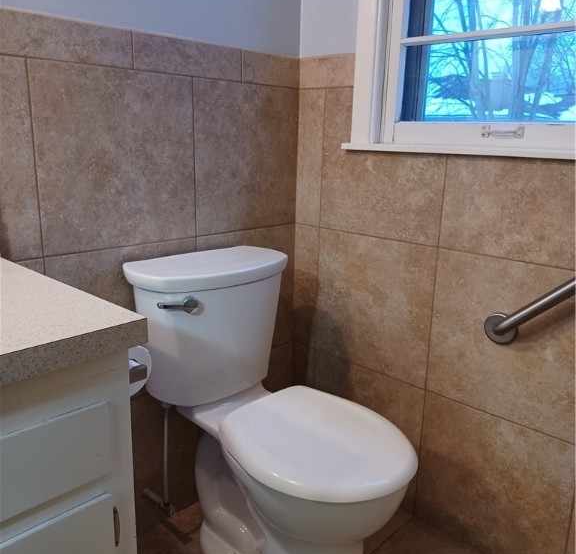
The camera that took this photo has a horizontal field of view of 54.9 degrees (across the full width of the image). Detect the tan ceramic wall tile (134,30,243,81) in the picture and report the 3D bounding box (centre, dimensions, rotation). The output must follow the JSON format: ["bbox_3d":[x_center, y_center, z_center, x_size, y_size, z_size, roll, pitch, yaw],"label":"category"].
[{"bbox_3d":[-0.241,-0.540,1.376,0.011,0.082,0.323,14,19,42],"label":"tan ceramic wall tile"}]

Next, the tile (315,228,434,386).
[{"bbox_3d":[0.241,0.079,1.598,0.397,0.392,0.011,14,19,42],"label":"tile"}]

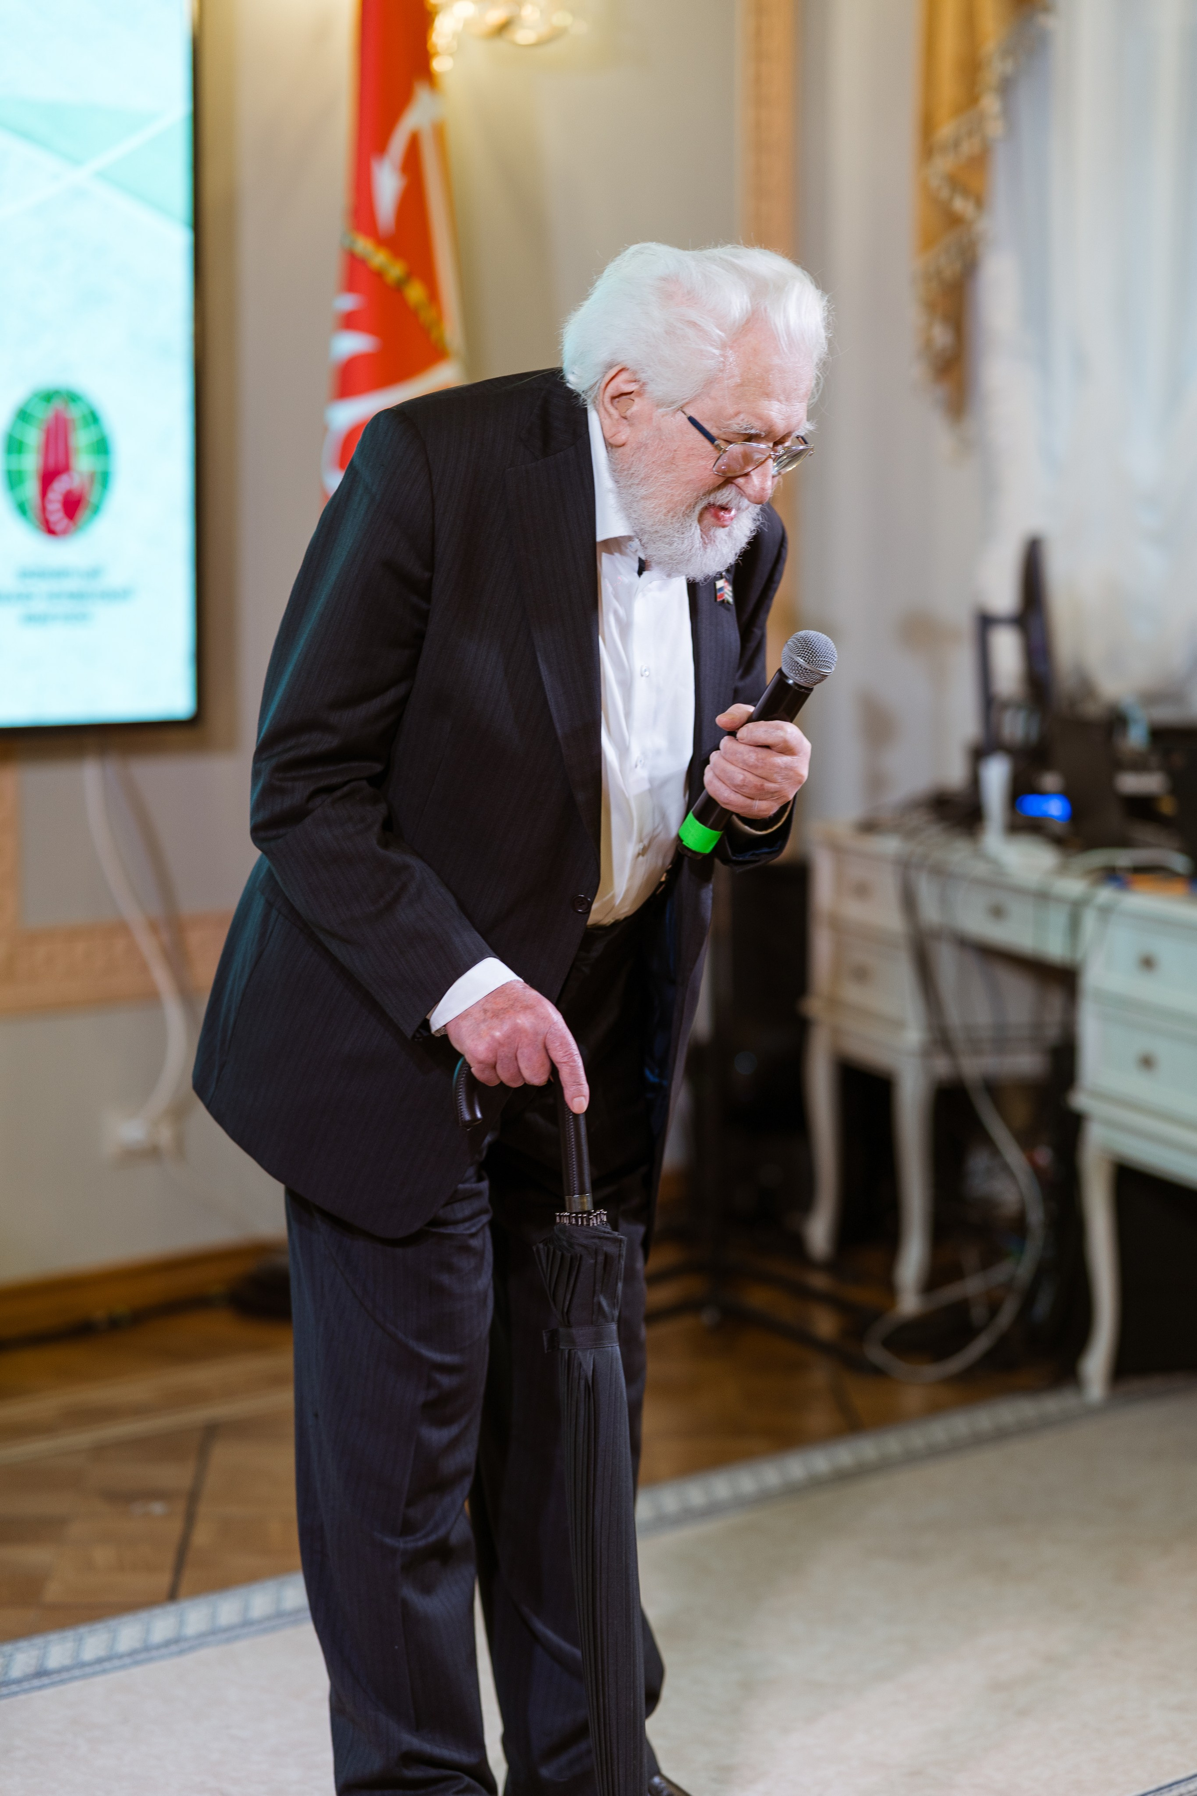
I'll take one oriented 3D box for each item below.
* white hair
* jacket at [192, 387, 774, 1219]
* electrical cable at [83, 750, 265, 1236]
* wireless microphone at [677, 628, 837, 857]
[{"bbox_3d":[0.089,-0.535,4.000,0.260,0.185,0.215,30,21,31],"label":"white hair"},{"bbox_3d":[-0.103,-0.094,4.080,0.500,0.820,0.550,17,14,38],"label":"jacket"},{"bbox_3d":[-0.692,0.154,6.902,0.090,0.790,0.370,5,7,44],"label":"electrical cable"},{"bbox_3d":[0.149,-0.143,3.940,0.052,0.245,0.052,9,27,-50],"label":"wireless microphone"}]

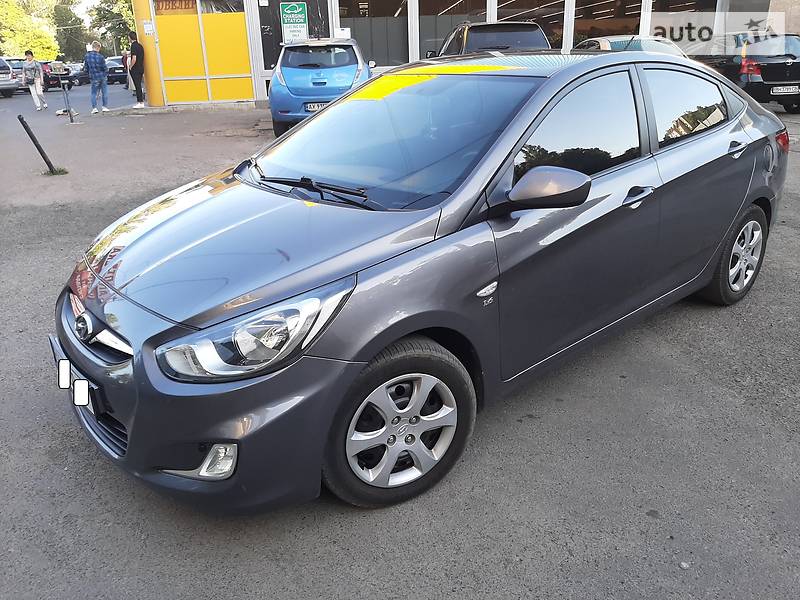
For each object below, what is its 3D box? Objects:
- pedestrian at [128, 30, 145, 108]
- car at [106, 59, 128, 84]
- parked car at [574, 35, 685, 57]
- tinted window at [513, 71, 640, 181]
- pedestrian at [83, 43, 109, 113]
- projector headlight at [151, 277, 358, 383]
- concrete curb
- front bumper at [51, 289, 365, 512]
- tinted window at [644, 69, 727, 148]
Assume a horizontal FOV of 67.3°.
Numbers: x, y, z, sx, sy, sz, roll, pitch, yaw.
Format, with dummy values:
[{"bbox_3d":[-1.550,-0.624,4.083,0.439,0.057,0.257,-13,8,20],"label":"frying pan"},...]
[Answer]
[{"bbox_3d":[-6.906,-5.955,15.651,0.320,1.790,0.470,14,27,32],"label":"pedestrian"},{"bbox_3d":[-17.073,-13.007,34.077,4.400,1.440,1.760,18,30,38],"label":"car"},{"bbox_3d":[4.331,-4.602,12.234,1.740,1.470,4.400,-4,23,-5],"label":"parked car"},{"bbox_3d":[0.695,-0.665,2.360,0.950,0.430,0.070,-19,5,-35],"label":"tinted window"},{"bbox_3d":[-7.676,-5.606,15.075,0.560,1.730,0.360,1,22,7],"label":"pedestrian"},{"bbox_3d":[-0.410,0.053,1.764,0.530,0.230,0.370,-19,27,-35],"label":"projector headlight"},{"bbox_3d":[-5.380,-4.979,15.583,3.900,0.170,0.380,-6,22,-11],"label":"concrete curb"},{"bbox_3d":[-0.887,0.203,2.265,0.660,0.520,1.680,-19,28,-35],"label":"front bumper"},{"bbox_3d":[1.405,-0.951,2.900,0.770,0.355,0.090,-19,9,-35],"label":"tinted window"}]

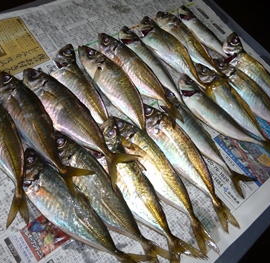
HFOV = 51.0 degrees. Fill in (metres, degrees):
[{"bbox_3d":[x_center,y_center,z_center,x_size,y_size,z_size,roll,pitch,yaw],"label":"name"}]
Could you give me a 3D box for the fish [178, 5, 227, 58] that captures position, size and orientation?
[{"bbox_3d":[0.113,-0.136,0.429,0.031,0.022,0.158,-20,68,-21],"label":"fish"}]

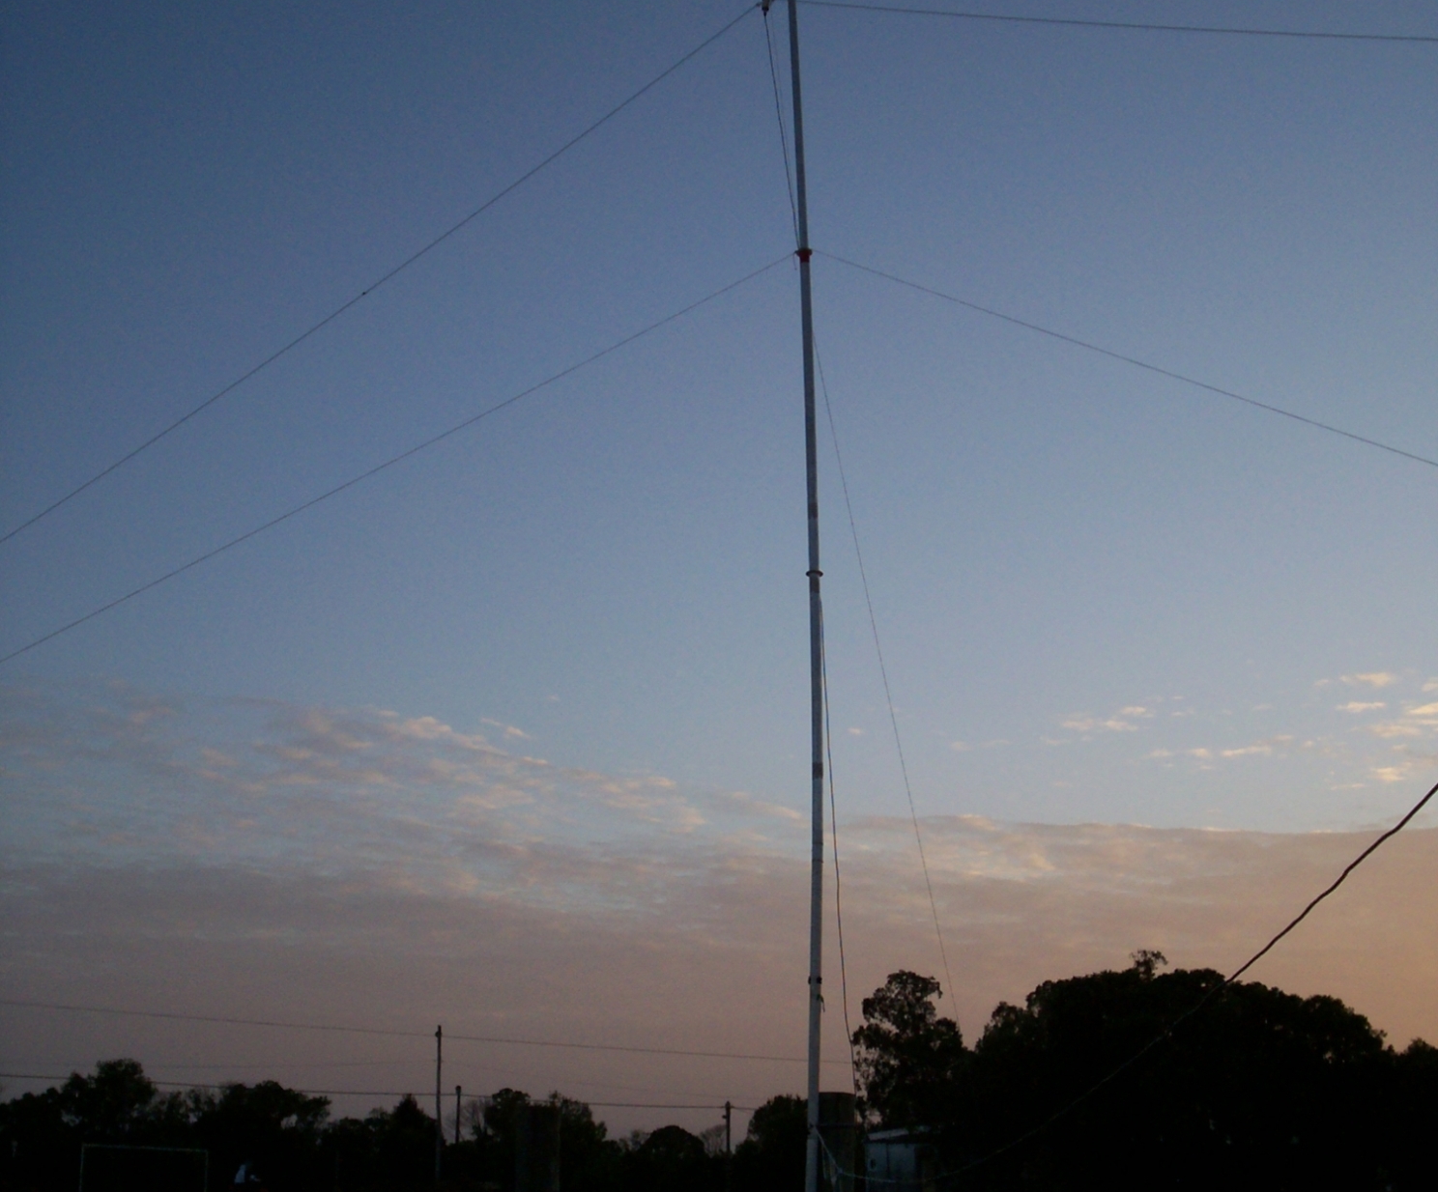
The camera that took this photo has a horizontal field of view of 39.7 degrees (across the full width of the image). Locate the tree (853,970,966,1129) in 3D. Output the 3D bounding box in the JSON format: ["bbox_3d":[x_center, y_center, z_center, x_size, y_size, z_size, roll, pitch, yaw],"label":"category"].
[{"bbox_3d":[6.380,16.096,65.094,4.300,7.694,4.300,0,-16,0],"label":"tree"}]

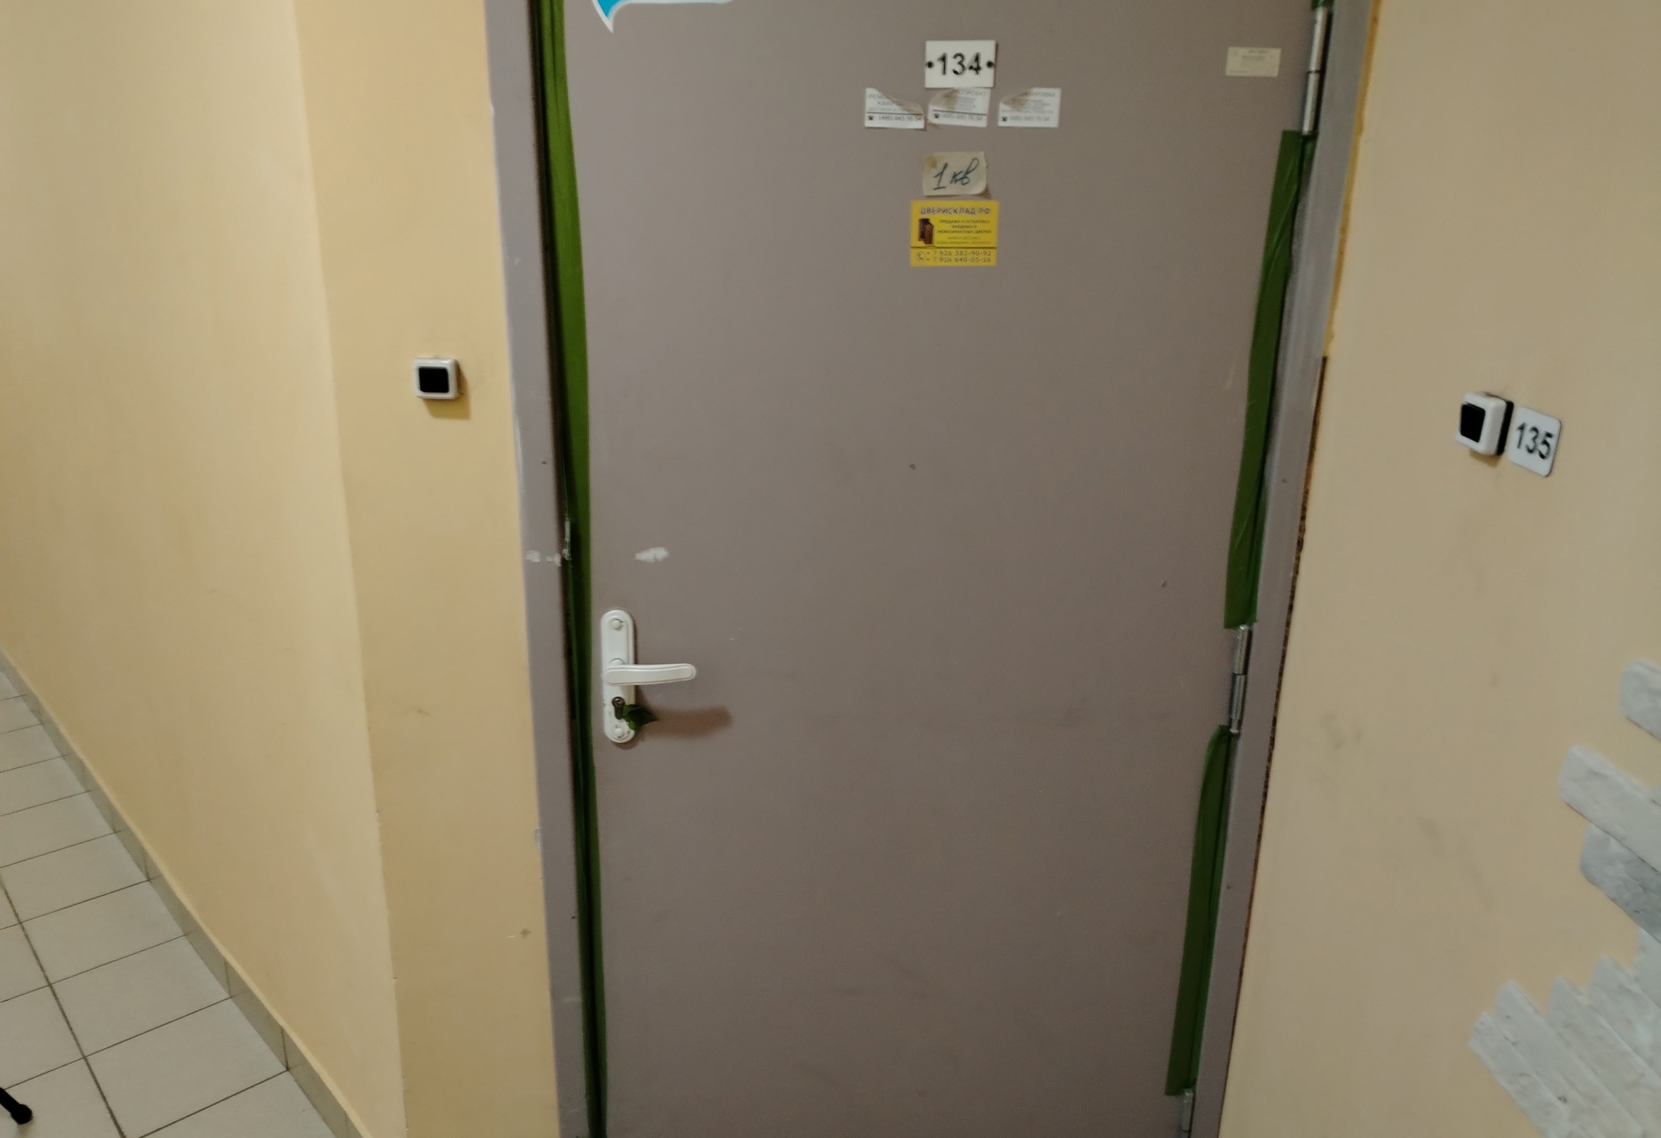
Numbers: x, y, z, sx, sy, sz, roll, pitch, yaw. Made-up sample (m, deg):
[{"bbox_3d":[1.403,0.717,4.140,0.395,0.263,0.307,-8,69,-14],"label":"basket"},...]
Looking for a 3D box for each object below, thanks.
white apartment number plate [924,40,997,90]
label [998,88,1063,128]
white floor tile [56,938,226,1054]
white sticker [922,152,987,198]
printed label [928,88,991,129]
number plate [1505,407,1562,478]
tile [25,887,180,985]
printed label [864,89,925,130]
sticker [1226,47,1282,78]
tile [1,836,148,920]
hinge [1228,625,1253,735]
[{"bbox_3d":[0.151,-0.584,1.333,0.081,0.050,0.005,0,17,-3],"label":"white apartment number plate"},{"bbox_3d":[0.234,-0.540,1.351,0.072,0.043,0.004,0,17,-3],"label":"label"},{"bbox_3d":[-1.437,0.883,2.399,0.265,0.010,0.304,-14,22,-42],"label":"white floor tile"},{"bbox_3d":[0.144,-0.454,1.324,0.072,0.047,0.006,1,16,1],"label":"white sticker"},{"bbox_3d":[0.146,-0.522,1.304,0.069,0.042,0.006,1,16,1],"label":"printed label"},{"bbox_3d":[0.645,-0.117,1.060,0.005,0.052,0.065,0,17,-3],"label":"number plate"},{"bbox_3d":[-1.651,0.821,2.619,0.266,0.010,0.298,-15,23,-42],"label":"tile"},{"bbox_3d":[0.073,-0.522,1.307,0.068,0.043,0.005,1,16,1],"label":"printed label"},{"bbox_3d":[0.472,-0.565,1.284,0.058,0.029,0.003,1,16,1],"label":"sticker"},{"bbox_3d":[-1.859,0.756,2.827,0.266,0.010,0.298,-15,23,-42],"label":"tile"},{"bbox_3d":[0.556,0.150,1.568,0.020,0.154,0.020,0,17,-3],"label":"hinge"}]

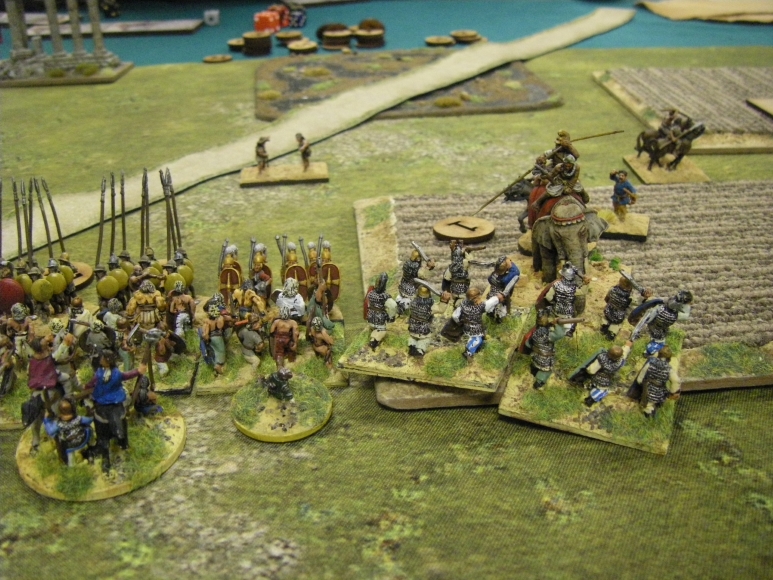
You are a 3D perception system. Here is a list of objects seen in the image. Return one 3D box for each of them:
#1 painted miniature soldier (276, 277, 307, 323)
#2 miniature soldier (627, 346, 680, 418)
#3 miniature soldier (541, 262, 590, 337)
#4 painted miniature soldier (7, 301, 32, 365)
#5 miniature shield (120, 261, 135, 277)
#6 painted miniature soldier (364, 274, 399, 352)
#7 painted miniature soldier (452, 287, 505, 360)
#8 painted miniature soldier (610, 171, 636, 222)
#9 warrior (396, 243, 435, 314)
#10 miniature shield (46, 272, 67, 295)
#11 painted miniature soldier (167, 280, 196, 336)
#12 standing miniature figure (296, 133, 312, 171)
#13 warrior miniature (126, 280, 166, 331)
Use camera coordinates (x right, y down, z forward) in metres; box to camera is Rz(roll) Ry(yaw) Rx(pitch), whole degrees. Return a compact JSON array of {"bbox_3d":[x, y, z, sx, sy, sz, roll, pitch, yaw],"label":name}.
[{"bbox_3d":[-0.028,0.005,0.244,0.011,0.018,0.009,-1,27,-4],"label":"painted miniature soldier"},{"bbox_3d":[0.064,0.022,0.204,0.012,0.018,0.009,10,41,14],"label":"miniature soldier"},{"bbox_3d":[0.047,0.002,0.227,0.013,0.021,0.009,8,40,11],"label":"miniature soldier"},{"bbox_3d":[-0.100,0.012,0.230,0.009,0.018,0.008,-4,27,-11],"label":"painted miniature soldier"},{"bbox_3d":[-0.078,-0.005,0.254,0.006,0.006,0.002,-2,15,-4],"label":"miniature shield"},{"bbox_3d":[-0.001,0.005,0.229,0.009,0.021,0.009,2,28,7],"label":"painted miniature soldier"},{"bbox_3d":[0.023,0.008,0.216,0.015,0.018,0.009,6,28,11],"label":"painted miniature soldier"},{"bbox_3d":[0.089,-0.035,0.318,0.011,0.018,0.007,14,30,24],"label":"painted miniature soldier"},{"bbox_3d":[0.008,-0.003,0.237,0.010,0.019,0.009,9,29,18],"label":"warrior"},{"bbox_3d":[-0.096,-0.002,0.246,0.006,0.006,0.002,-2,15,-4],"label":"miniature shield"},{"bbox_3d":[-0.060,0.005,0.246,0.009,0.018,0.008,-3,27,-7],"label":"painted miniature soldier"},{"bbox_3d":[-0.037,-0.062,0.381,0.007,0.018,0.006,0,27,-2],"label":"standing miniature figure"},{"bbox_3d":[-0.070,0.005,0.245,0.012,0.017,0.008,-4,27,-9],"label":"warrior miniature"}]

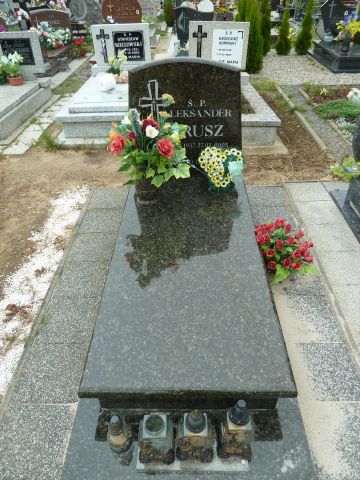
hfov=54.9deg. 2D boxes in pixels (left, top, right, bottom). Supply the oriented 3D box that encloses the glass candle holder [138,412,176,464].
[{"bbox_3d":[-0.085,0.744,1.307,0.120,0.150,0.125,0,39,0],"label":"glass candle holder"}]

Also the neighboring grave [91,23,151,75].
[{"bbox_3d":[-0.800,-2.664,4.751,0.800,0.510,0.110,0,39,0],"label":"neighboring grave"}]

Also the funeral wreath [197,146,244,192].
[{"bbox_3d":[0.260,-0.455,2.283,0.295,0.320,0.130,0,38,0],"label":"funeral wreath"}]

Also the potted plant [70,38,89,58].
[{"bbox_3d":[-1.920,-3.737,6.750,0.290,0.320,0.280,0,39,0],"label":"potted plant"}]

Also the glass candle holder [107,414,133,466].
[{"bbox_3d":[-0.200,0.692,1.218,0.080,0.270,0.080,0,38,0],"label":"glass candle holder"}]

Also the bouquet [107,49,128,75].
[{"bbox_3d":[-0.825,-2.345,4.610,0.240,0.330,0.230,0,39,0],"label":"bouquet"}]

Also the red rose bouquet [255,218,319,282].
[{"bbox_3d":[0.675,0.059,2.244,0.360,0.210,0.360,0,39,0],"label":"red rose bouquet"}]

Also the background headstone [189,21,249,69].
[{"bbox_3d":[0.525,-2.631,4.718,0.800,0.565,0.090,0,38,0],"label":"background headstone"}]

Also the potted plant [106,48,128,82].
[{"bbox_3d":[-0.775,-2.225,4.428,0.280,0.370,0.260,0,38,0],"label":"potted plant"}]

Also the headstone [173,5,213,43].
[{"bbox_3d":[0.245,-3.947,6.388,0.690,0.620,0.120,0,39,0],"label":"headstone"}]

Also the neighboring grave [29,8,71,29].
[{"bbox_3d":[-2.410,-4.041,6.569,0.760,0.550,0.130,0,39,0],"label":"neighboring grave"}]

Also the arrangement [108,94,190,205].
[{"bbox_3d":[-0.168,-0.492,2.081,0.460,0.630,0.370,0,38,0],"label":"arrangement"}]

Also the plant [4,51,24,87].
[{"bbox_3d":[-2.120,-2.166,4.420,0.250,0.380,0.240,0,39,0],"label":"plant"}]

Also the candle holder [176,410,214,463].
[{"bbox_3d":[0.055,0.675,1.235,0.122,0.245,0.122,0,38,0],"label":"candle holder"}]

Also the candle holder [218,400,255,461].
[{"bbox_3d":[0.200,0.653,1.223,0.122,0.295,0.122,0,38,0],"label":"candle holder"}]

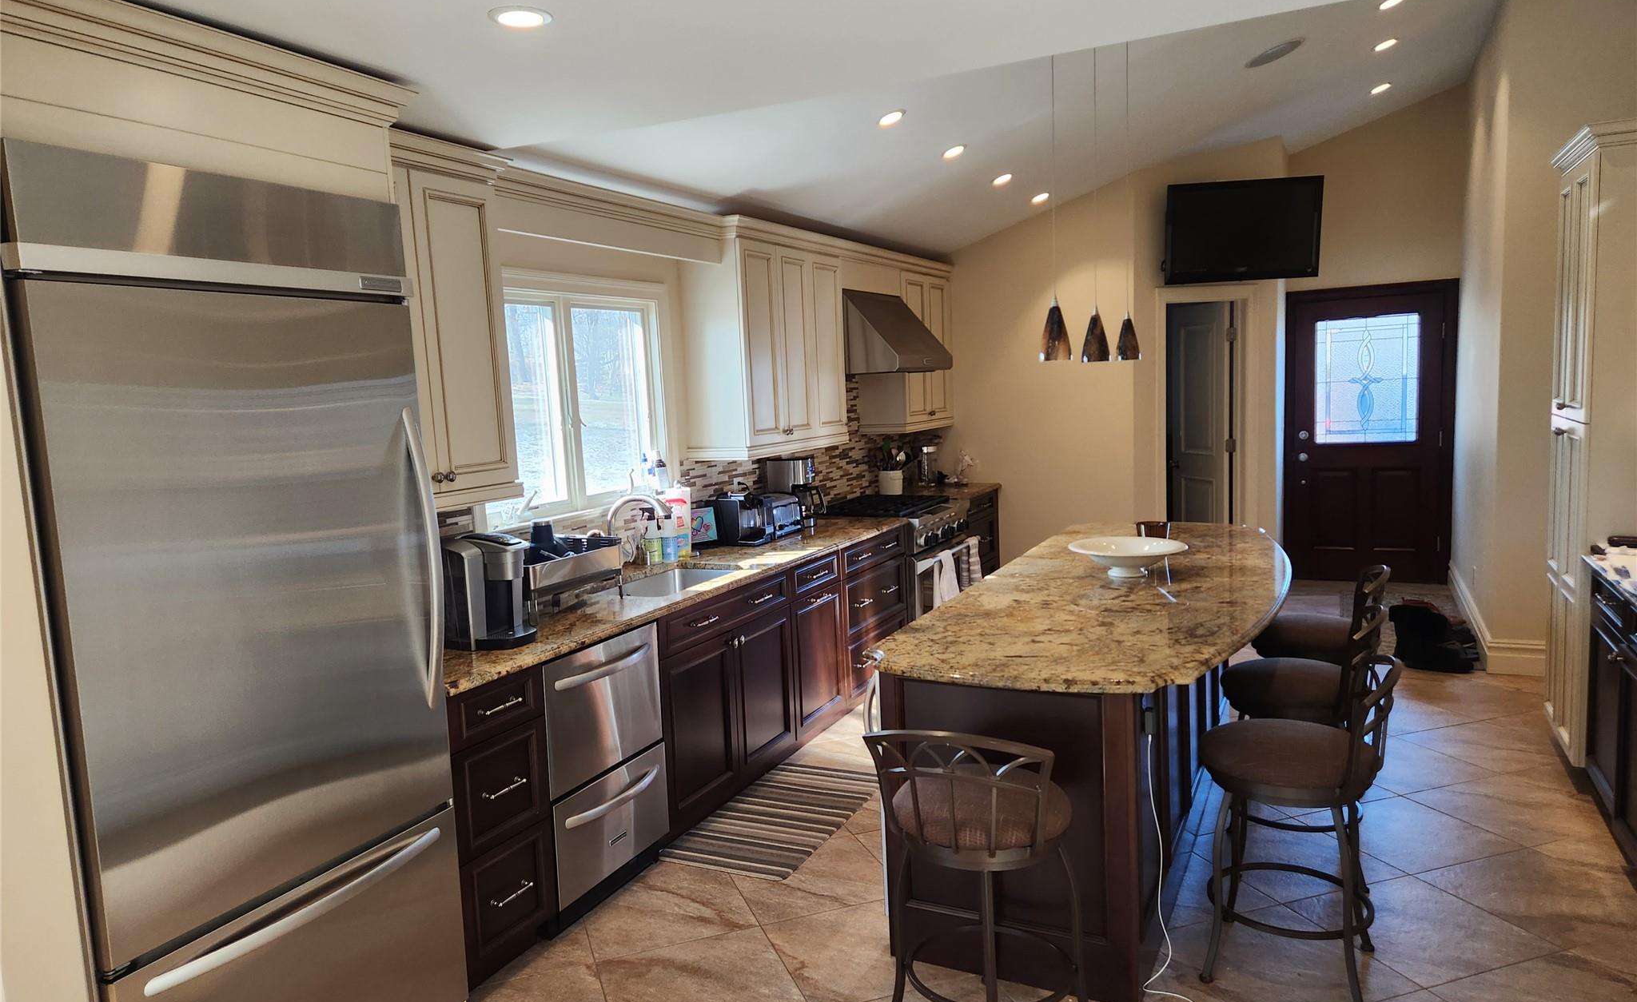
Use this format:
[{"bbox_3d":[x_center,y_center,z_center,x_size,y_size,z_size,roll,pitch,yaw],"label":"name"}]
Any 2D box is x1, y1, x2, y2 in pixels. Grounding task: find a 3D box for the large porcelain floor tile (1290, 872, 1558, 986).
[{"bbox_3d":[1.782,1.272,3.240,0.507,0.010,0.507,-5,7,-19],"label":"large porcelain floor tile"}]

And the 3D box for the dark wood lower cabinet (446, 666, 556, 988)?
[{"bbox_3d":[-1.194,0.949,3.342,0.615,0.855,0.380,1,7,25],"label":"dark wood lower cabinet"}]

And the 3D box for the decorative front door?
[{"bbox_3d":[3.946,-0.469,7.831,1.082,2.124,0.080,1,7,26],"label":"decorative front door"}]

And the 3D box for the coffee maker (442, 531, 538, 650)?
[{"bbox_3d":[-1.086,0.284,3.531,0.335,0.350,0.230,1,7,25],"label":"coffee maker"}]

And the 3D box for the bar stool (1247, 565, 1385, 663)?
[{"bbox_3d":[1.944,0.687,4.234,0.500,0.880,0.450,1,7,25],"label":"bar stool"}]

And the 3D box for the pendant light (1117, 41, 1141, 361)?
[{"bbox_3d":[1.294,-1.242,4.551,0.108,1.302,0.108,1,7,25],"label":"pendant light"}]

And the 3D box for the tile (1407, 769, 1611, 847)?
[{"bbox_3d":[2.559,1.135,4.002,0.507,0.010,0.507,-5,7,-20],"label":"tile"}]

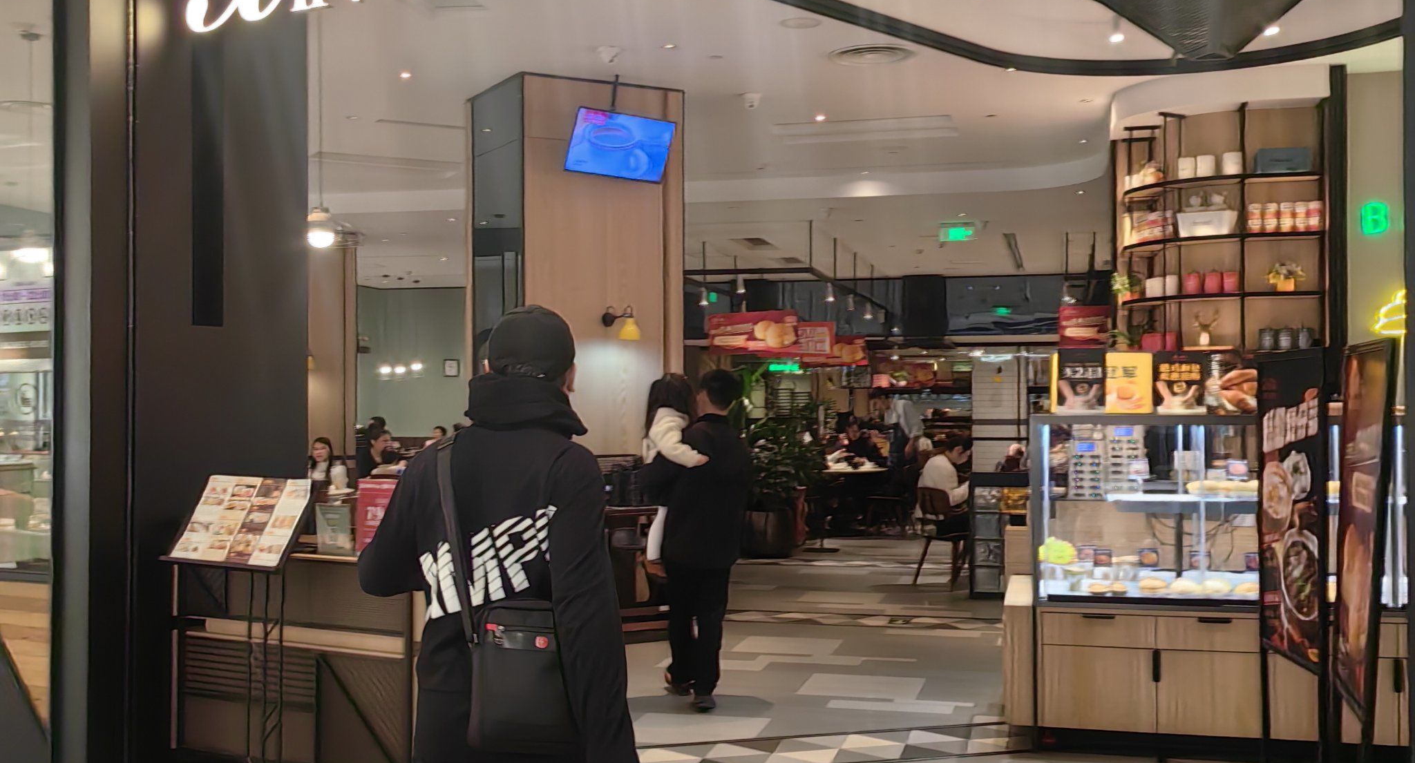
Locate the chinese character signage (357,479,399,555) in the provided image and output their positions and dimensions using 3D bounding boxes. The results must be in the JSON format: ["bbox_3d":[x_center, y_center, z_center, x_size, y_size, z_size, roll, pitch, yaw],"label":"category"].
[{"bbox_3d":[-1.147,0.478,5.165,0.205,0.275,0.050,0,-1,25],"label":"chinese character signage"}]

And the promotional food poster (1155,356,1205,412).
[{"bbox_3d":[2.064,0.003,6.420,0.220,0.265,0.040,0,-1,14],"label":"promotional food poster"}]

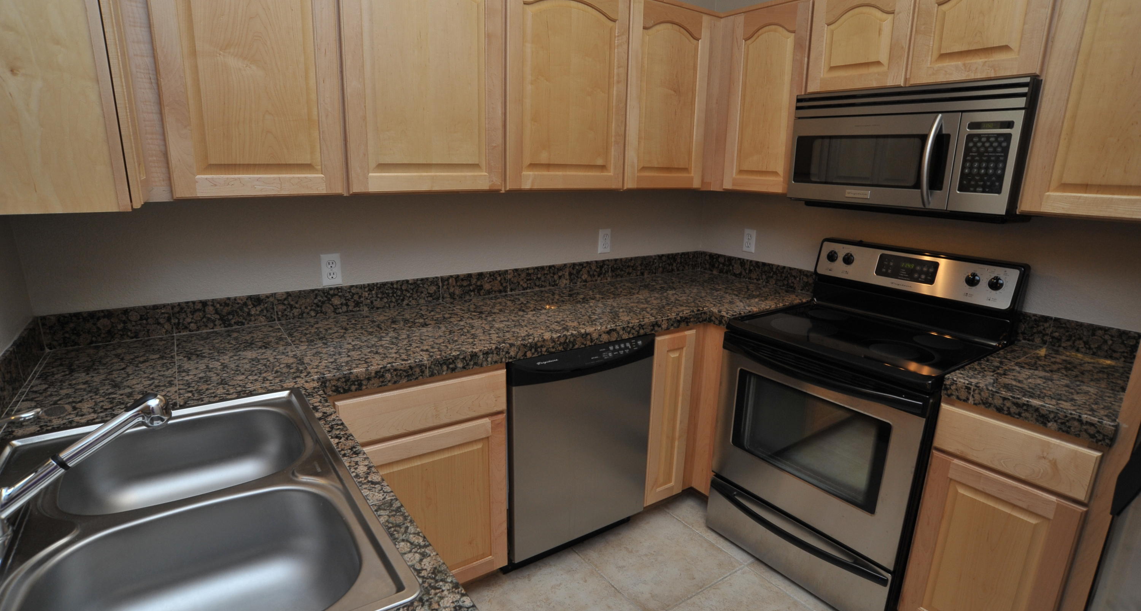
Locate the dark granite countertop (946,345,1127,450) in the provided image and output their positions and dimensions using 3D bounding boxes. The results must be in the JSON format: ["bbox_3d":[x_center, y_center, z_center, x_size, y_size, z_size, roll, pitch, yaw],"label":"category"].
[{"bbox_3d":[1.434,0.224,1.692,0.661,0.064,0.412,-8,17,-35],"label":"dark granite countertop"}]

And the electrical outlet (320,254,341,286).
[{"bbox_3d":[-0.858,-0.127,2.051,0.067,0.114,0.008,-8,17,-35],"label":"electrical outlet"}]

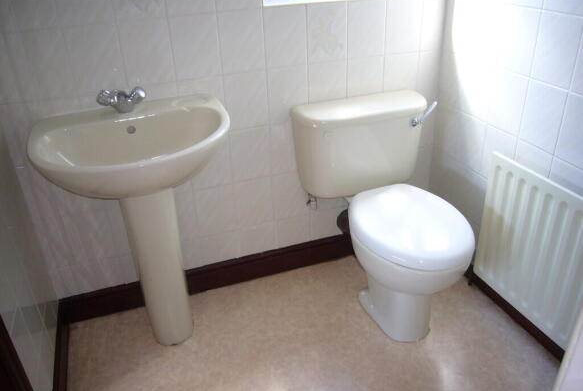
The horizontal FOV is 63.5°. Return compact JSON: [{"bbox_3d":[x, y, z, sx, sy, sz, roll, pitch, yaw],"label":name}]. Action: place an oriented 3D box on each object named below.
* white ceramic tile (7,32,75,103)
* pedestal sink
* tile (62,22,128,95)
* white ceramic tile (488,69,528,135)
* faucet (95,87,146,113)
[{"bbox_3d":[-0.718,-0.378,1.365,0.150,0.201,0.010,-12,30,-16],"label":"white ceramic tile"},{"bbox_3d":[-0.431,0.162,1.517,0.557,0.812,0.480,-12,30,-16],"label":"pedestal sink"},{"bbox_3d":[-0.593,-0.421,1.440,0.150,0.201,0.010,-12,30,-16],"label":"tile"},{"bbox_3d":[0.712,-0.309,1.548,0.010,0.201,0.151,-12,30,-17],"label":"white ceramic tile"},{"bbox_3d":[-0.509,-0.282,1.424,0.147,0.074,0.125,-12,30,-16],"label":"faucet"}]

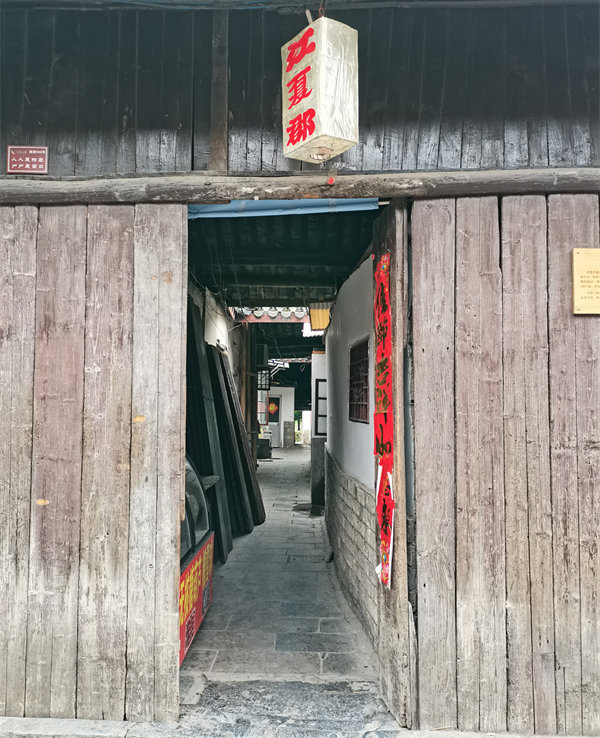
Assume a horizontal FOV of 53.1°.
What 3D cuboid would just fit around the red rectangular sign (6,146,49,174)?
[{"bbox_3d":[-1.346,-1.033,2.966,0.205,0.138,0.015,0,-3,3],"label":"red rectangular sign"}]

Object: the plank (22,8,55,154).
[{"bbox_3d":[-1.290,-1.363,2.973,0.134,0.837,0.030,1,-3,3],"label":"plank"}]

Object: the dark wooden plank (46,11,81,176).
[{"bbox_3d":[-1.157,-1.357,2.966,0.133,0.830,0.030,1,-3,3],"label":"dark wooden plank"}]

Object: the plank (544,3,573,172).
[{"bbox_3d":[1.226,-1.336,2.863,0.117,0.772,0.030,-1,-3,3],"label":"plank"}]

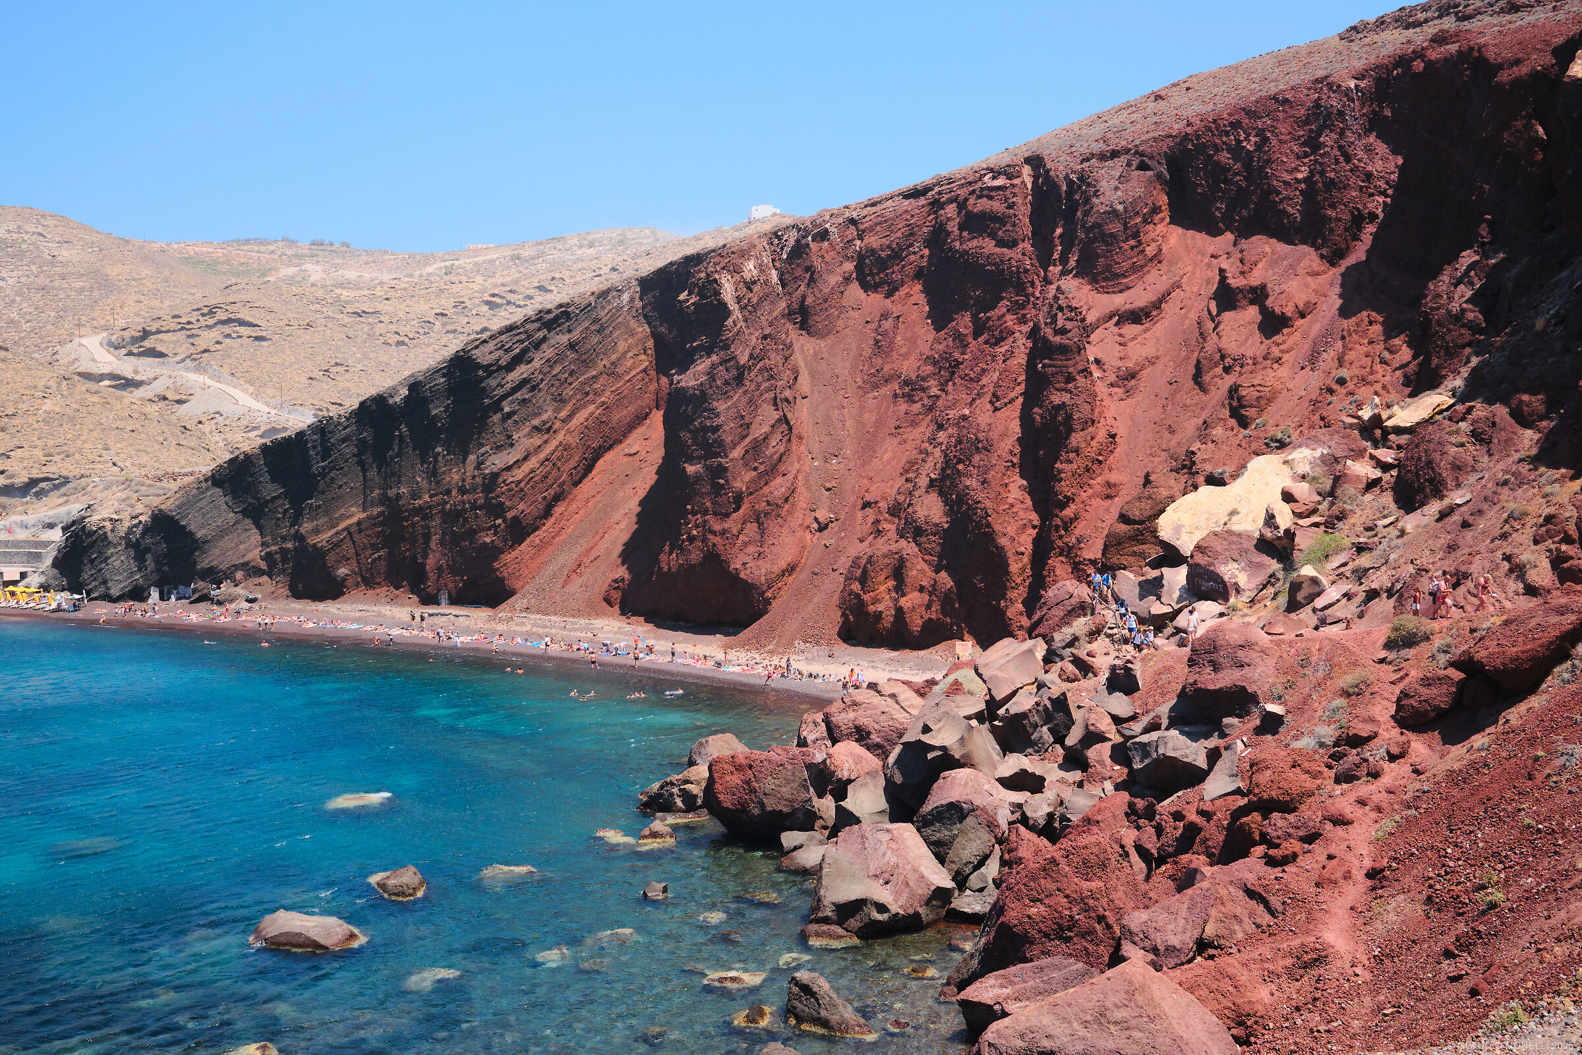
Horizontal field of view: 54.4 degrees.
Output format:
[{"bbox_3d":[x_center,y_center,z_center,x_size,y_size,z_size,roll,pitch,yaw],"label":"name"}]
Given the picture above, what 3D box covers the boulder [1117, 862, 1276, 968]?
[{"bbox_3d":[10.824,10.317,41.000,4.100,2.300,3.200,0,1,15],"label":"boulder"}]

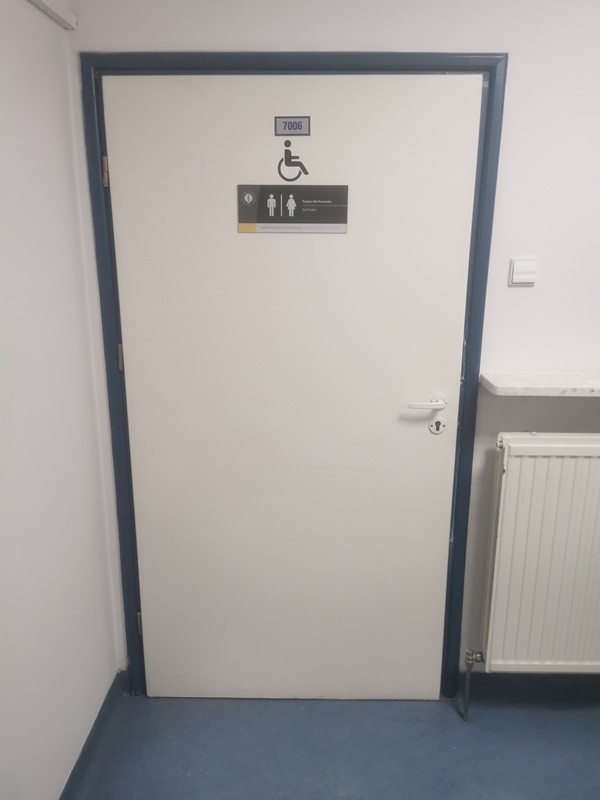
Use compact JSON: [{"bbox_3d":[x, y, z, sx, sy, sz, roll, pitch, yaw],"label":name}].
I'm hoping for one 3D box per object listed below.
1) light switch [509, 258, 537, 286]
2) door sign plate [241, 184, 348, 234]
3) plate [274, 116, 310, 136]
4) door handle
[{"bbox_3d":[0.653,-0.374,1.821,0.080,0.081,0.022,0,15,1],"label":"light switch"},{"bbox_3d":[-0.020,-0.551,1.803,0.316,0.133,0.005,0,15,1],"label":"door sign plate"},{"bbox_3d":[-0.020,-0.766,1.746,0.100,0.051,0.005,0,15,1],"label":"plate"},{"bbox_3d":[0.393,0.013,1.917,0.128,0.053,0.060,0,15,1],"label":"door handle"}]

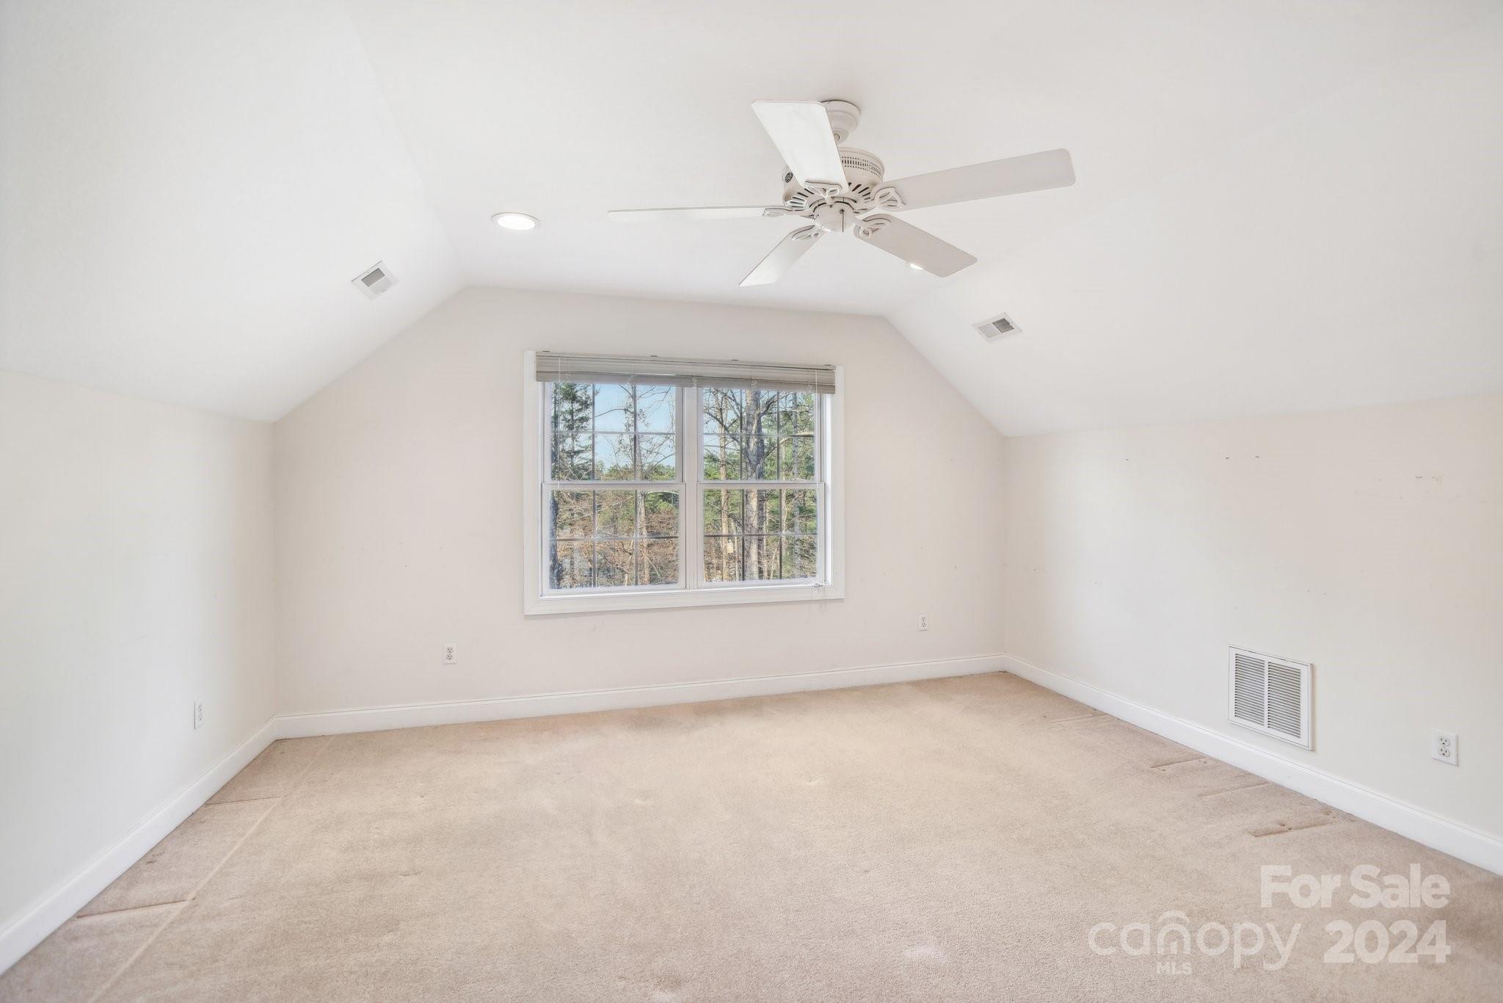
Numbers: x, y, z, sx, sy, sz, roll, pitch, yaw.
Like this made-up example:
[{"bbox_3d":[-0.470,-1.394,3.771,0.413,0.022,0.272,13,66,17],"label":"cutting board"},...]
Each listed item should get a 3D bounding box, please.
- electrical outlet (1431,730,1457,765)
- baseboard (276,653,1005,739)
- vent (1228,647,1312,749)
[{"bbox_3d":[2.531,0.895,2.285,0.010,0.115,0.071,0,1,-16],"label":"electrical outlet"},{"bbox_3d":[-0.316,1.189,3.932,4.577,0.117,0.020,0,1,-16],"label":"baseboard"},{"bbox_3d":[2.359,0.883,2.863,0.024,0.368,0.362,0,1,-16],"label":"vent"}]

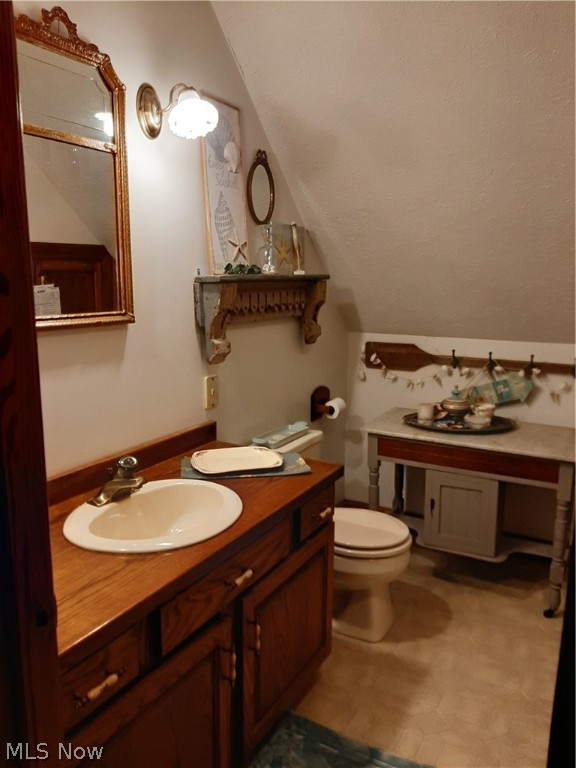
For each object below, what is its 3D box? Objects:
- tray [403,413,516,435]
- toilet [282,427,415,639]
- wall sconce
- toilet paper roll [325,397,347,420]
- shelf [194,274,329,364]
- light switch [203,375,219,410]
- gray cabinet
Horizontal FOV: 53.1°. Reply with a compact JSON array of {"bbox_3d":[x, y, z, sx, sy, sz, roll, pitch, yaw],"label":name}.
[{"bbox_3d":[0.792,0.181,2.692,0.485,0.035,0.375,2,11,13],"label":"tray"},{"bbox_3d":[0.153,0.607,2.312,0.685,0.715,0.450,6,12,30],"label":"toilet"},{"bbox_3d":[-0.319,-0.802,1.691,0.250,0.180,0.142,6,12,30],"label":"wall sconce"},{"bbox_3d":[0.243,0.122,2.937,0.098,0.098,0.103,6,12,30],"label":"toilet paper roll"},{"bbox_3d":[-0.063,-0.282,2.371,0.118,0.325,0.840,6,12,30],"label":"shelf"},{"bbox_3d":[-0.277,0.031,2.160,0.014,0.118,0.073,6,12,30],"label":"light switch"},{"bbox_3d":[0.814,0.553,2.647,0.315,0.360,0.250,6,12,30],"label":"gray cabinet"}]

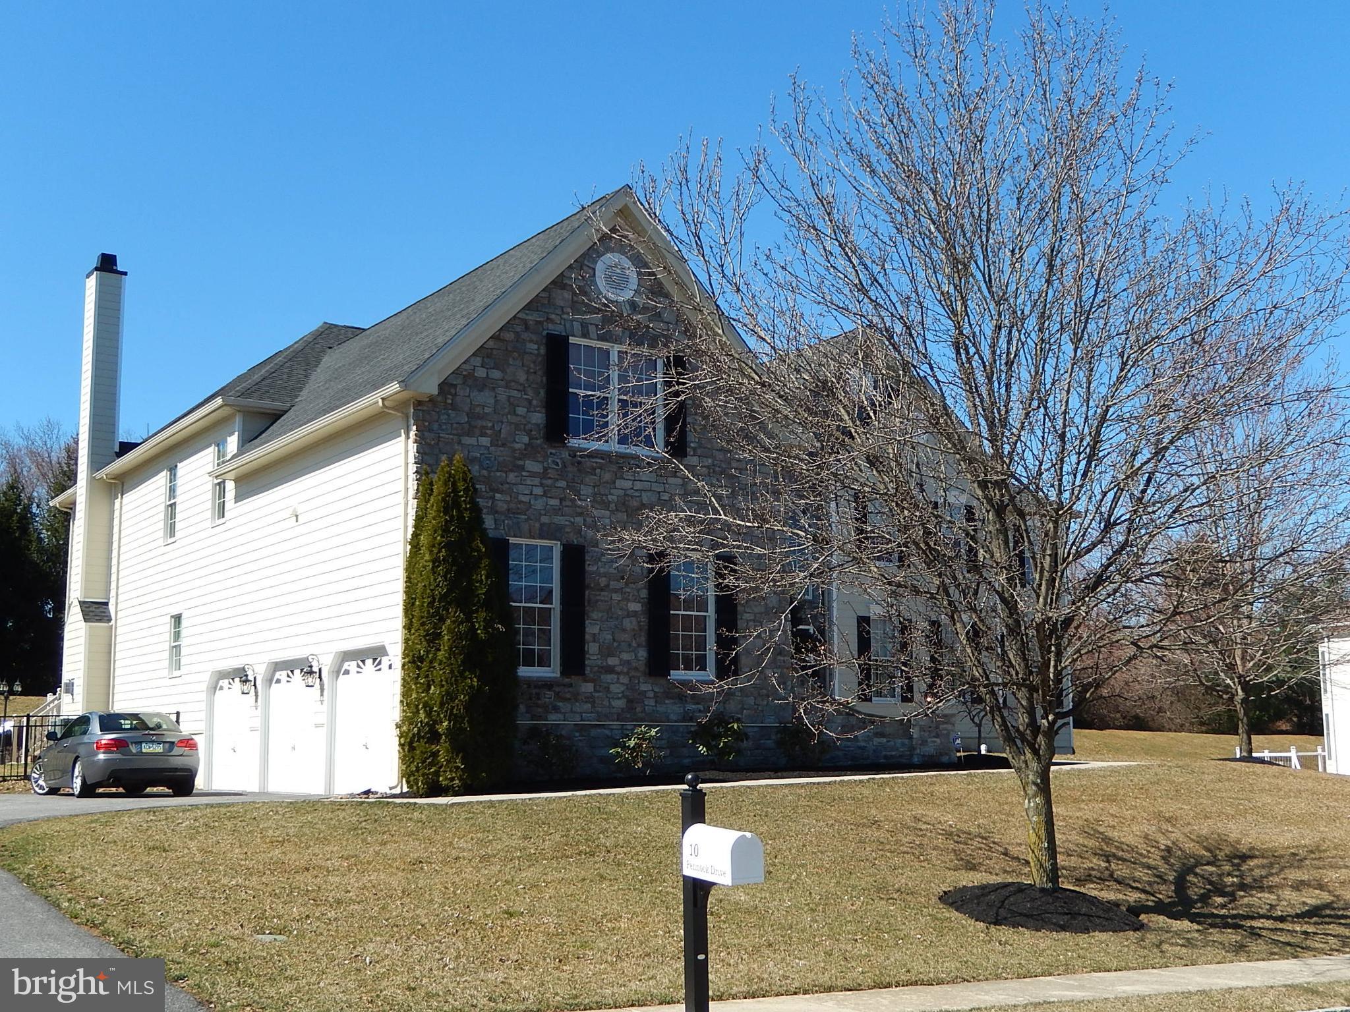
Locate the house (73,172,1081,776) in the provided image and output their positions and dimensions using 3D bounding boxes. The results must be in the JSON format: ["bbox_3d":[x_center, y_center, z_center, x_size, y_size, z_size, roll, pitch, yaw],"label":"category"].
[{"bbox_3d":[0.240,0.509,37.456,24.250,11.510,21.456,5,-10,-33],"label":"house"}]

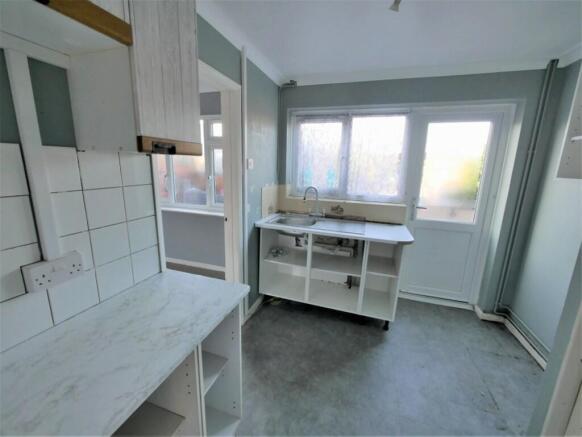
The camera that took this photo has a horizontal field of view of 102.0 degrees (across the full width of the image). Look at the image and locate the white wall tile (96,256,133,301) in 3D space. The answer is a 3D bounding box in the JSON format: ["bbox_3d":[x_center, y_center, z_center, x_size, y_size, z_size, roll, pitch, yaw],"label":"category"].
[{"bbox_3d":[-0.761,0.258,1.026,0.009,0.150,0.150,5,13,17],"label":"white wall tile"}]

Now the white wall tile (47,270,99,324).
[{"bbox_3d":[-0.802,0.284,0.875,0.010,0.150,0.150,6,13,16],"label":"white wall tile"}]

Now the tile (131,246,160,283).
[{"bbox_3d":[-0.714,0.227,1.168,0.009,0.150,0.150,5,13,17],"label":"tile"}]

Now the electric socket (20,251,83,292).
[{"bbox_3d":[-0.784,0.179,0.792,0.045,0.086,0.147,6,13,16],"label":"electric socket"}]

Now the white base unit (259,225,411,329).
[{"bbox_3d":[0.390,0.460,2.501,1.320,0.735,0.575,6,13,16],"label":"white base unit"}]

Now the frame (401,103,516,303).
[{"bbox_3d":[1.628,-0.094,2.524,0.885,2.030,0.090,5,13,17],"label":"frame"}]

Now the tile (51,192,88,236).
[{"bbox_3d":[-0.782,-0.019,0.831,0.010,0.150,0.102,6,13,16],"label":"tile"}]

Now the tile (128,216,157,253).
[{"bbox_3d":[-0.710,0.077,1.136,0.009,0.150,0.150,5,13,17],"label":"tile"}]

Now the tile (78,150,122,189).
[{"bbox_3d":[-0.749,-0.193,0.930,0.009,0.150,0.150,5,13,17],"label":"tile"}]

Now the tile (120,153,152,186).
[{"bbox_3d":[-0.694,-0.224,1.056,0.010,0.150,0.150,6,13,16],"label":"tile"}]

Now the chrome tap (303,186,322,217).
[{"bbox_3d":[0.244,-0.184,2.602,0.180,0.314,0.120,-5,13,-27],"label":"chrome tap"}]

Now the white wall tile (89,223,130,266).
[{"bbox_3d":[-0.757,0.107,0.994,0.009,0.150,0.150,5,13,17],"label":"white wall tile"}]

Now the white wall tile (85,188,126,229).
[{"bbox_3d":[-0.745,-0.045,0.949,0.010,0.150,0.150,6,13,16],"label":"white wall tile"}]

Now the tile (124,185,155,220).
[{"bbox_3d":[-0.700,-0.075,1.091,0.010,0.150,0.150,6,13,16],"label":"tile"}]

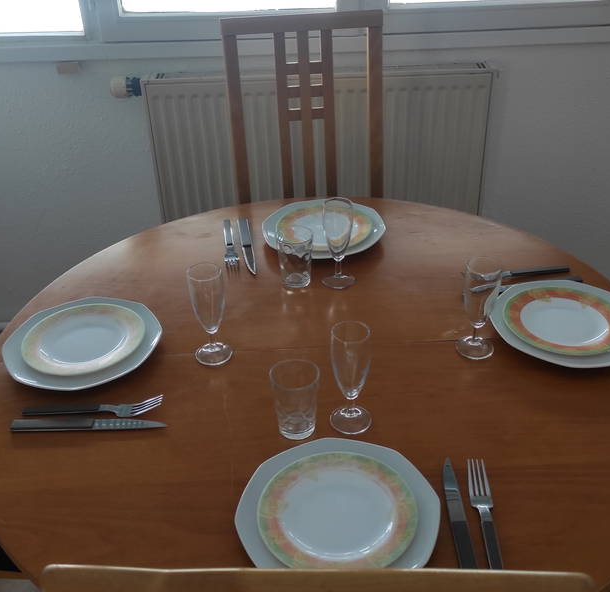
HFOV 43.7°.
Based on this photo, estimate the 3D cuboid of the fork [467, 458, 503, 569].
[{"bbox_3d":[0.224,0.281,0.928,0.027,0.022,0.211,0,34,3],"label":"fork"}]

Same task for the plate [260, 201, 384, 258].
[{"bbox_3d":[0.039,-0.133,1.564,0.251,0.023,0.251,-2,33,0],"label":"plate"}]

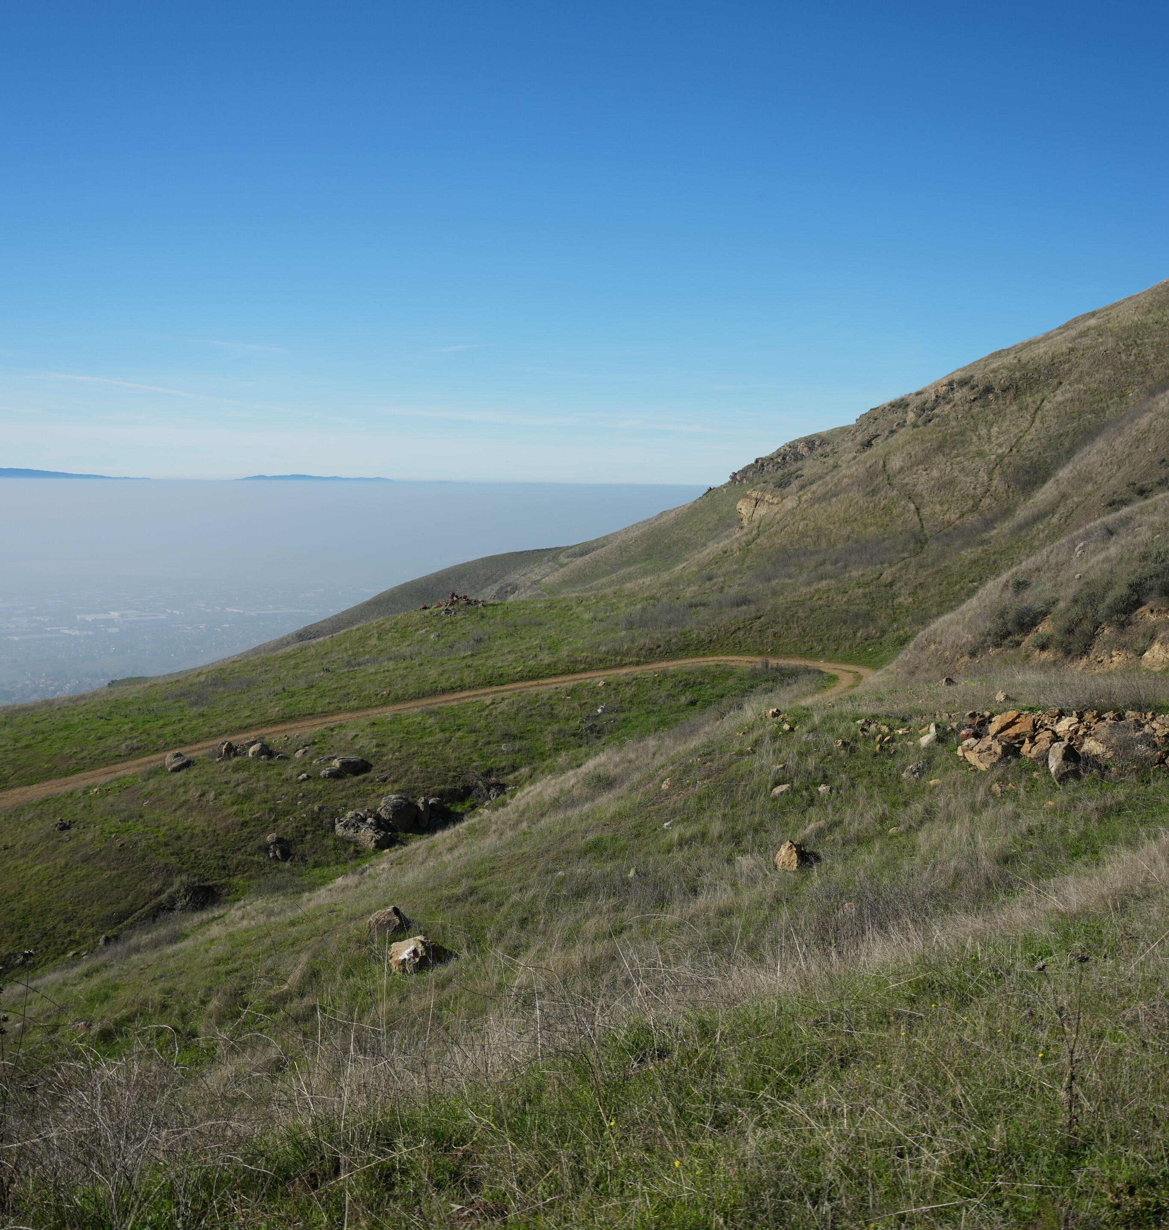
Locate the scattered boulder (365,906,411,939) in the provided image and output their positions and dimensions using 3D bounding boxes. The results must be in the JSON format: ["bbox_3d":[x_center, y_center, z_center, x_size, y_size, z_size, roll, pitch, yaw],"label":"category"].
[{"bbox_3d":[-2.736,4.312,20.100,0.620,0.440,0.500,0,6,-8],"label":"scattered boulder"}]

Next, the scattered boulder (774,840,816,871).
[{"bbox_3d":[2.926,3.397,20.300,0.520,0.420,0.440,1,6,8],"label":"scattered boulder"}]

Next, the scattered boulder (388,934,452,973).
[{"bbox_3d":[-2.195,4.497,19.000,0.800,0.460,0.570,0,6,-7],"label":"scattered boulder"}]

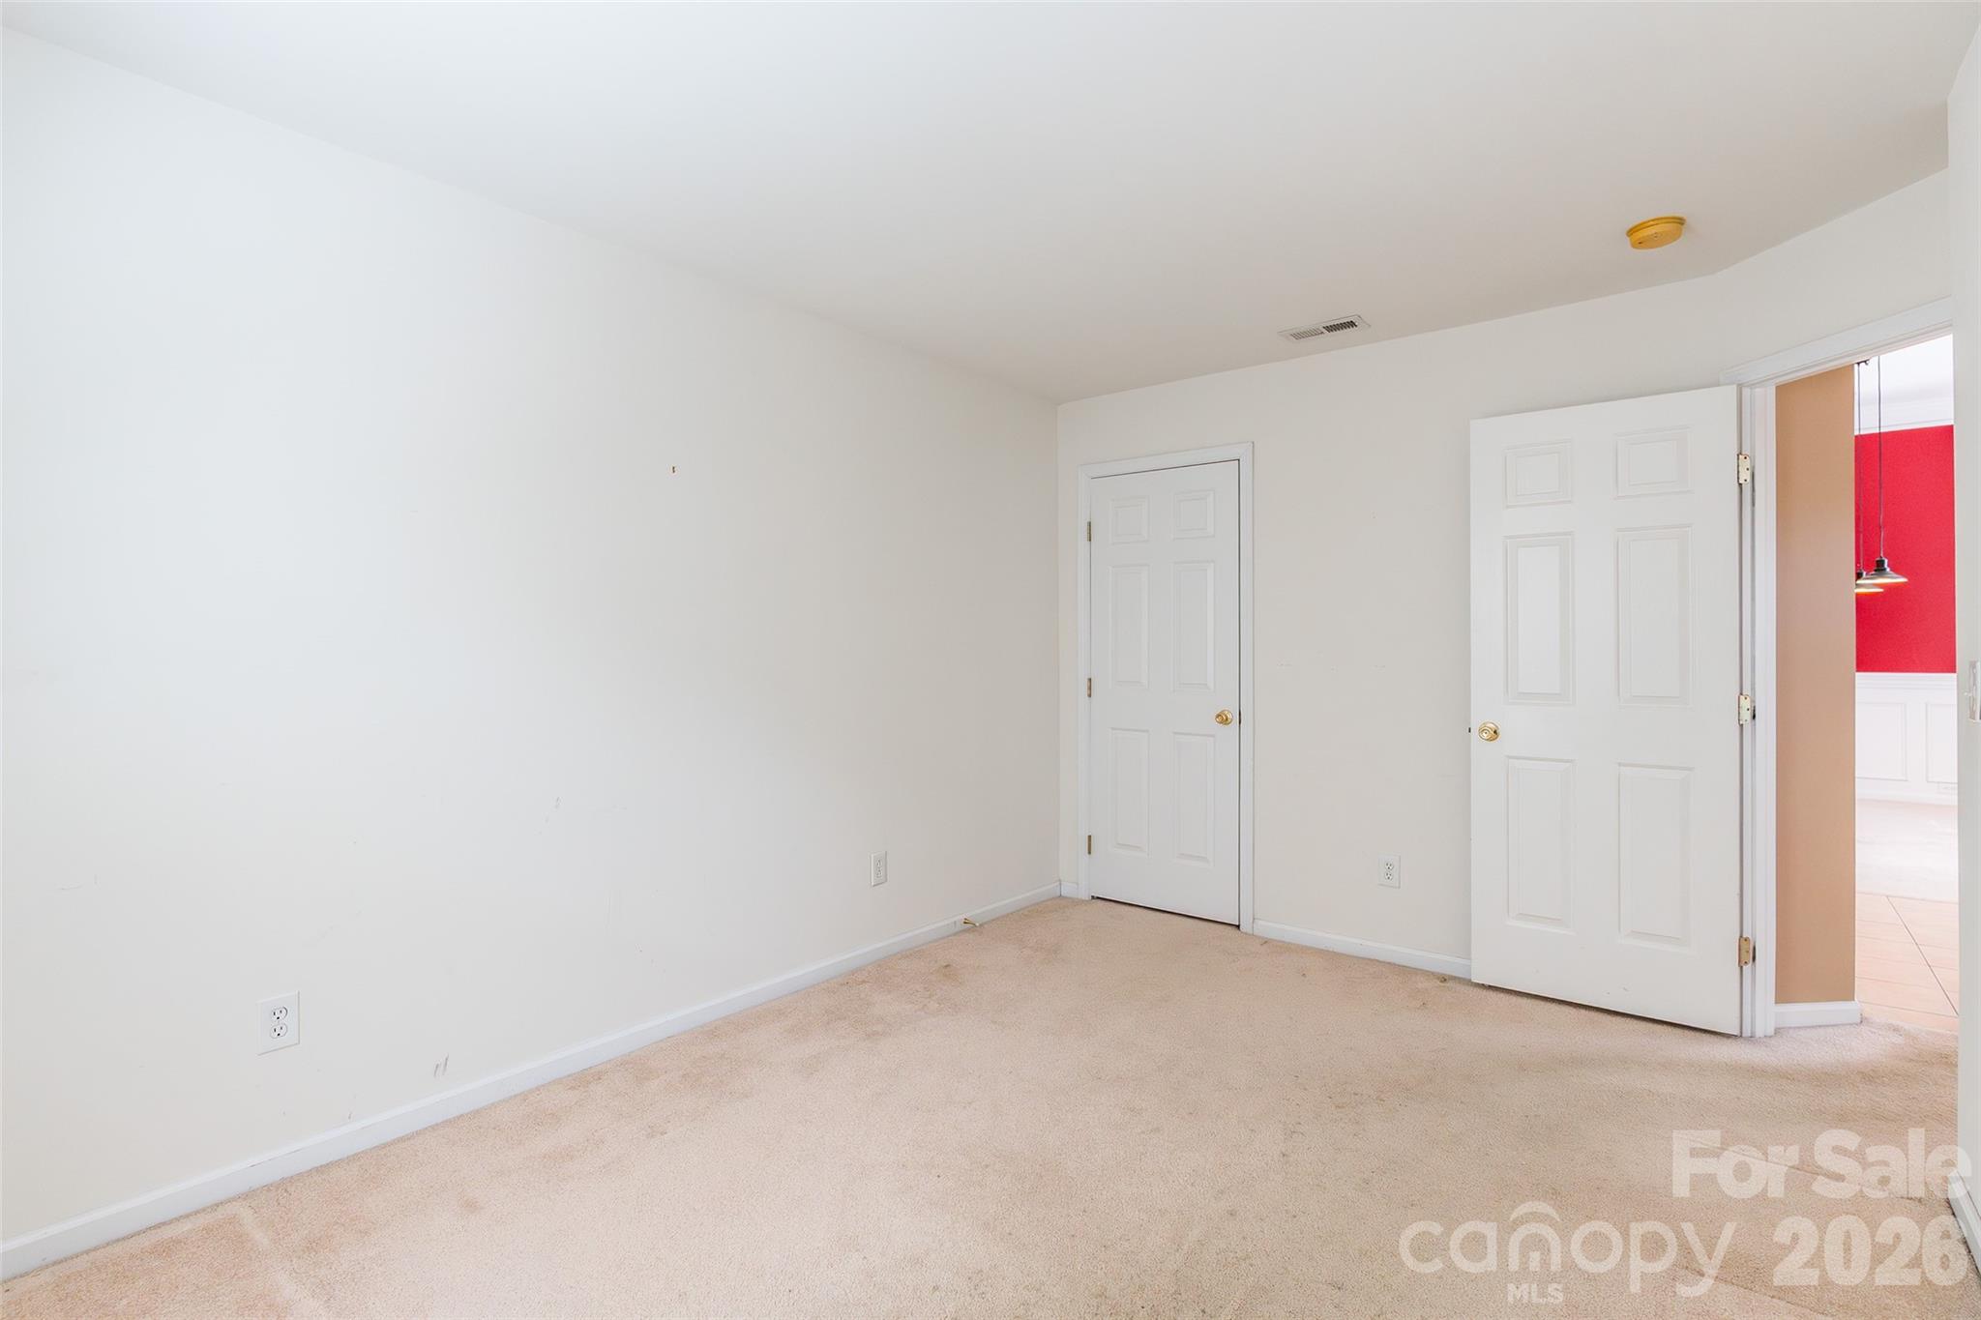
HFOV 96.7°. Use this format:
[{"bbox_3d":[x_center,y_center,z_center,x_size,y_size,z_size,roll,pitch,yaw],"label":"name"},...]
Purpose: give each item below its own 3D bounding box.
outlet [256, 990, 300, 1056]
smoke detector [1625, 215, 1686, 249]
[{"bbox_3d":[-1.649,0.843,2.040,0.009,0.122,0.078,0,1,40],"label":"outlet"},{"bbox_3d":[1.905,-1.218,2.520,0.137,0.039,0.137,0,1,40],"label":"smoke detector"}]

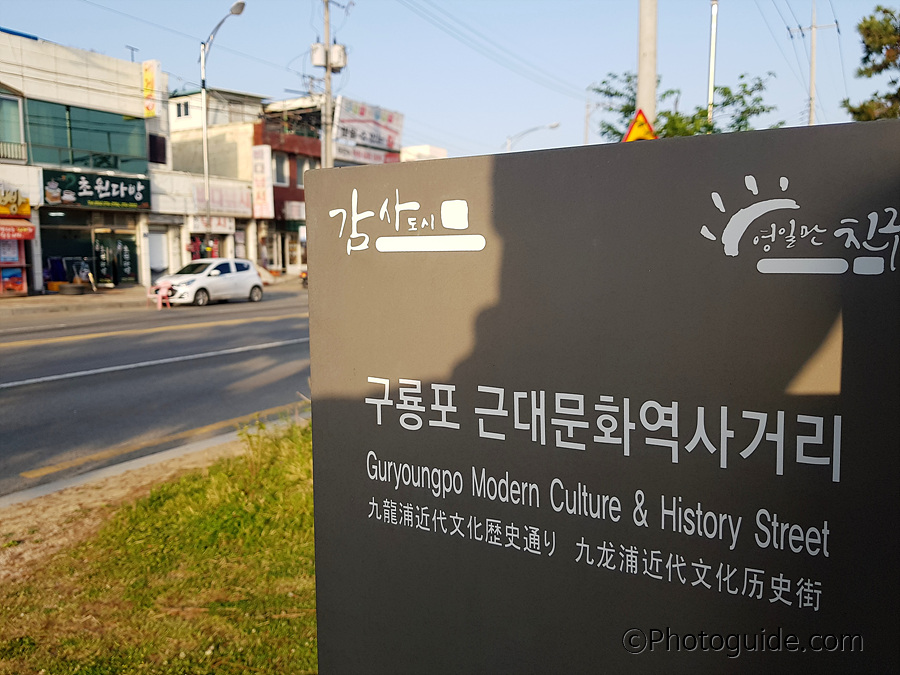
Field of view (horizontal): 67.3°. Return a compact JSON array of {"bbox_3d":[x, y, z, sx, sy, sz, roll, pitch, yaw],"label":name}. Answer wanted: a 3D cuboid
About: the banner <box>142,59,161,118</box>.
[{"bbox_3d":[-11.199,-9.335,25.470,0.730,2.000,0.230,4,8,30],"label":"banner"}]

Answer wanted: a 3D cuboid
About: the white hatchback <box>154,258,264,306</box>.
[{"bbox_3d":[-7.810,-1.865,22.134,1.600,1.480,3.600,4,8,29],"label":"white hatchback"}]

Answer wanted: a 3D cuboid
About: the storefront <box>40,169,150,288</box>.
[{"bbox_3d":[-12.779,-3.820,24.720,0.600,4.130,4.200,4,8,30],"label":"storefront"}]

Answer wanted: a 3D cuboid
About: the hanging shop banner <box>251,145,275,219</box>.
[{"bbox_3d":[-8.394,-6.965,30.407,0.820,3.200,0.330,4,8,30],"label":"hanging shop banner"}]

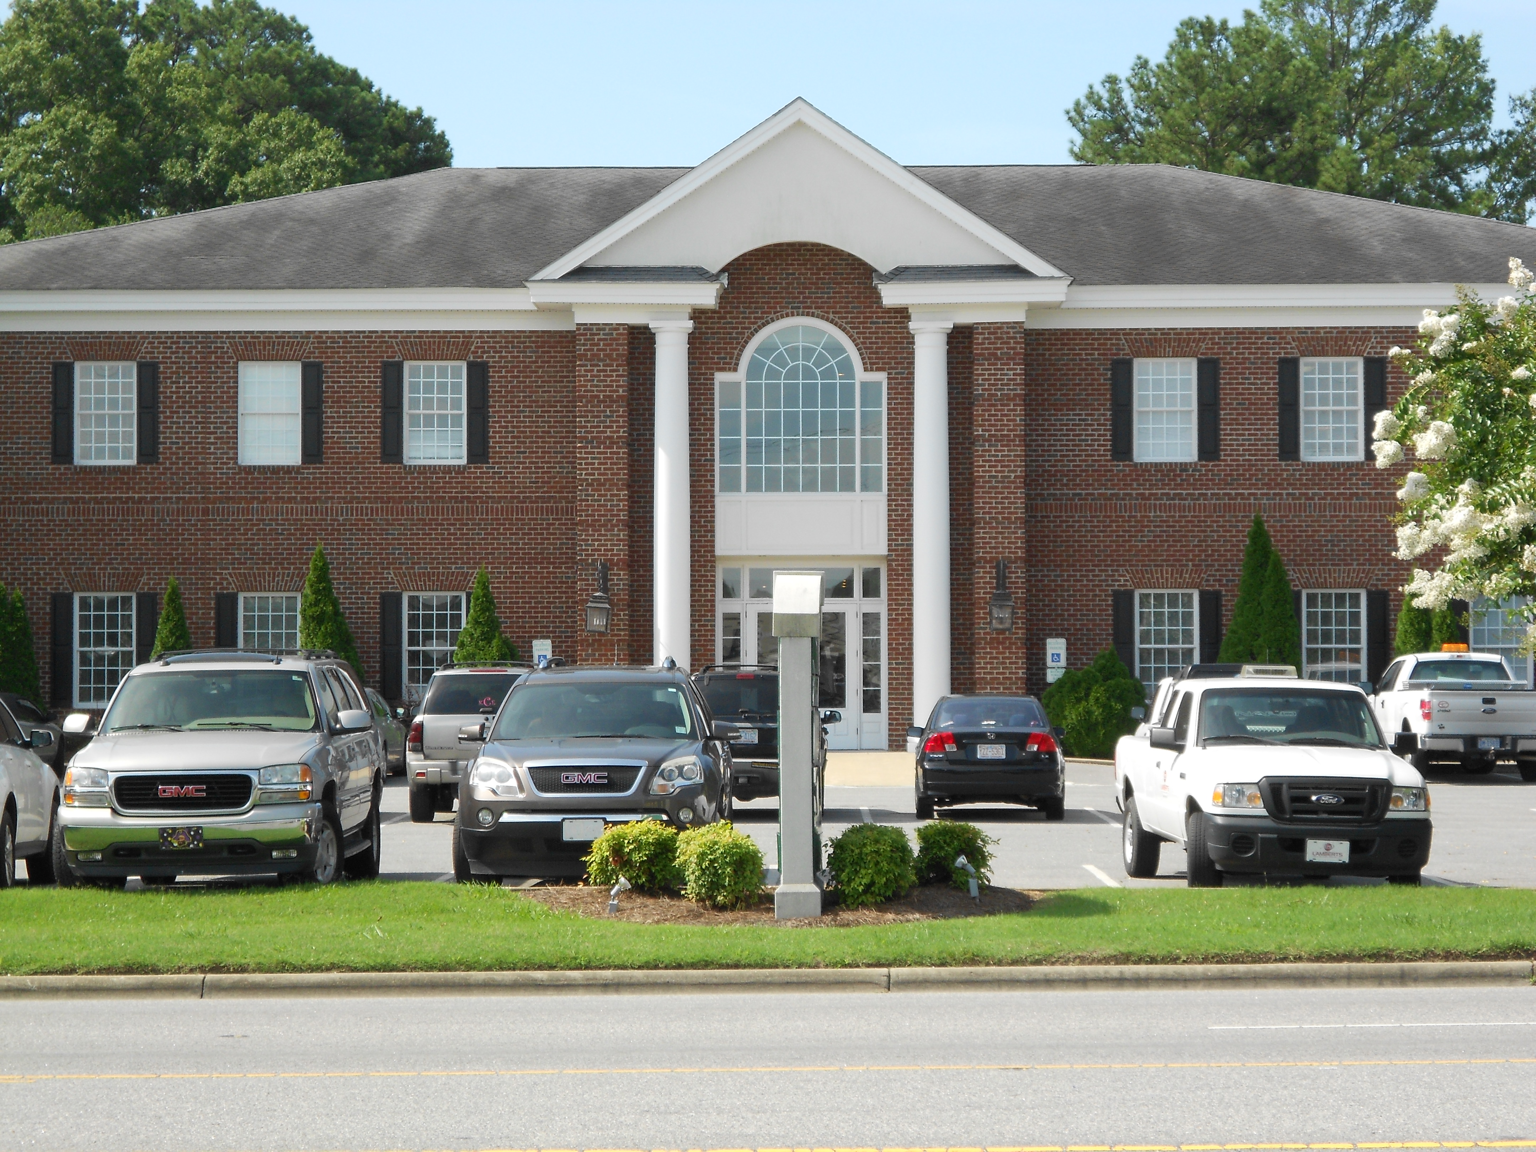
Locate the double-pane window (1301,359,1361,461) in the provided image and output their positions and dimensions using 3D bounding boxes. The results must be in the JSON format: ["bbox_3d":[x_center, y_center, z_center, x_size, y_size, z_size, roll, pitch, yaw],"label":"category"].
[{"bbox_3d":[9.162,-2.700,61.989,1.020,1.690,0.120,0,-2,2],"label":"double-pane window"}]

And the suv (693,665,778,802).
[{"bbox_3d":[-0.220,1.950,45.250,1.870,1.780,4.700,0,-2,2],"label":"suv"}]

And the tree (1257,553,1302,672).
[{"bbox_3d":[8.187,1.205,61.334,0.887,3.202,0.887,0,-1,0],"label":"tree"}]

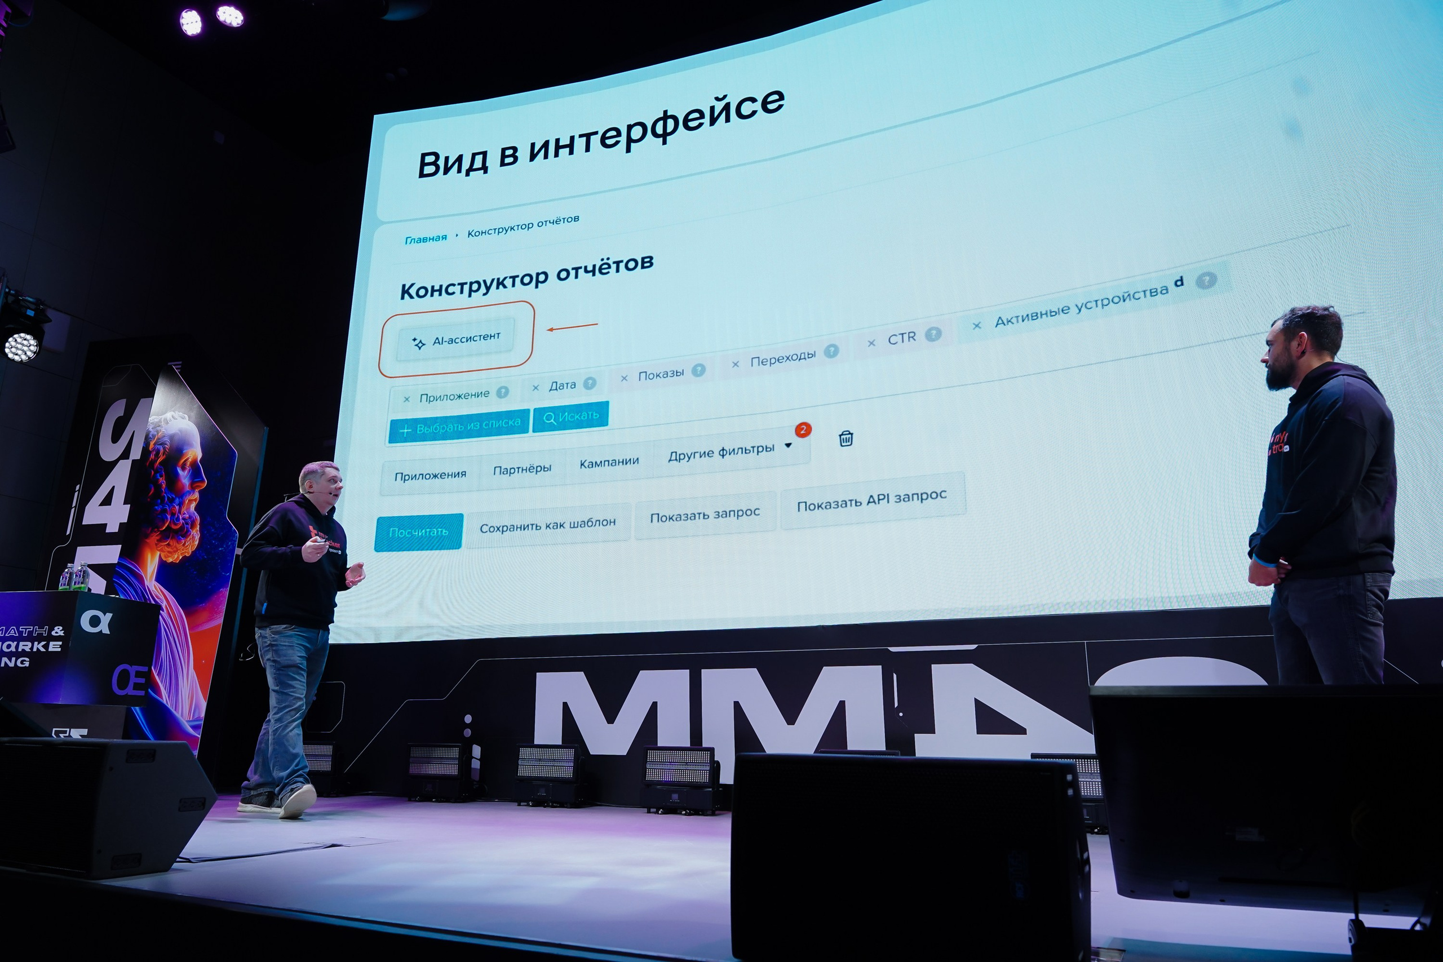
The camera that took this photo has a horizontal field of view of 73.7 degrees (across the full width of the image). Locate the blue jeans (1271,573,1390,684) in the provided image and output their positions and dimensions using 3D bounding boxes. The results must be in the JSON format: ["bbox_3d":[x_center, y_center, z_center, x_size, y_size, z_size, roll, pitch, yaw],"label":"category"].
[{"bbox_3d":[1.829,0.665,2.817,0.290,0.930,0.410,-3,-13,8],"label":"blue jeans"}]

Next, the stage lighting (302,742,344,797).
[{"bbox_3d":[-2.527,1.811,6.064,0.402,0.320,0.180,-7,-14,25],"label":"stage lighting"}]

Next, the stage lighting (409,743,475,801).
[{"bbox_3d":[-1.646,1.708,5.652,0.402,0.320,0.180,-7,-14,25],"label":"stage lighting"}]

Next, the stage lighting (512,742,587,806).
[{"bbox_3d":[-0.930,1.621,5.307,0.402,0.320,0.180,-7,-14,25],"label":"stage lighting"}]

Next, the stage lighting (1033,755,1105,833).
[{"bbox_3d":[1.544,1.311,4.054,0.402,0.320,0.180,-7,-14,25],"label":"stage lighting"}]

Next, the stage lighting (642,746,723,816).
[{"bbox_3d":[-0.189,1.530,4.937,0.402,0.320,0.180,-7,-14,25],"label":"stage lighting"}]

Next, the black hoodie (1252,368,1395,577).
[{"bbox_3d":[1.811,-0.043,2.978,0.400,0.694,0.520,-3,-13,8],"label":"black hoodie"}]

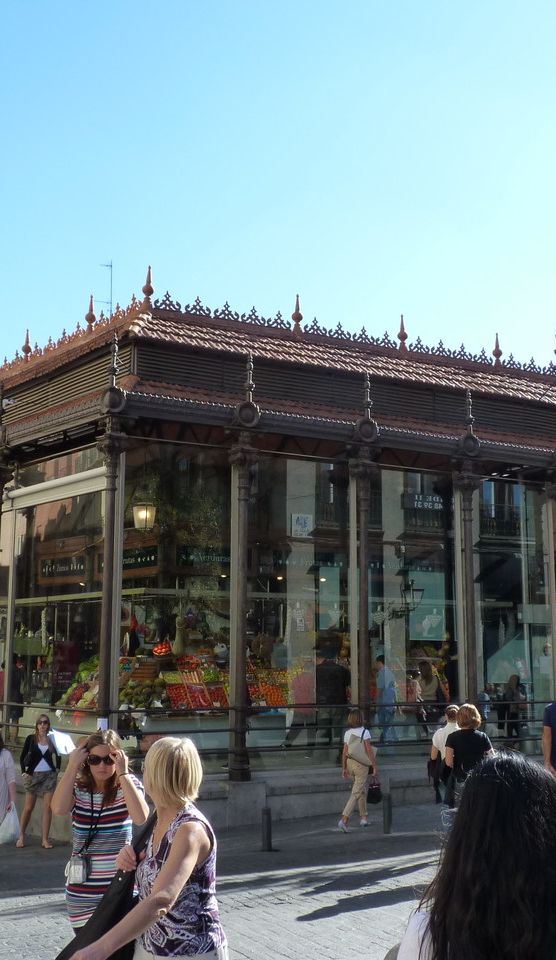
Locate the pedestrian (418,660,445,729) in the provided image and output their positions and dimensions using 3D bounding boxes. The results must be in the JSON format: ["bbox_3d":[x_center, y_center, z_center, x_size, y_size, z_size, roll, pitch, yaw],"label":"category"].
[{"bbox_3d":[2.881,4.226,18.851,0.470,1.591,0.340,2,-10,-11],"label":"pedestrian"}]

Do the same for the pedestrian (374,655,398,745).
[{"bbox_3d":[2.077,4.249,19.292,0.400,1.710,0.480,-5,-11,30],"label":"pedestrian"}]

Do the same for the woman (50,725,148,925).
[{"bbox_3d":[-0.879,2.086,4.914,0.500,1.660,0.380,-1,-9,6],"label":"woman"}]

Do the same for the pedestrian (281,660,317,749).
[{"bbox_3d":[0.413,4.275,19.166,0.520,1.670,0.480,-4,-11,26],"label":"pedestrian"}]

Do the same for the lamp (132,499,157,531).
[{"bbox_3d":[-1.984,0.513,14.840,0.350,0.480,0.350,-5,-12,29],"label":"lamp"}]

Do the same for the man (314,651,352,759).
[{"bbox_3d":[0.869,3.584,15.918,0.550,1.833,0.360,3,-11,-17],"label":"man"}]

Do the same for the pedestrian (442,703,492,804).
[{"bbox_3d":[1.843,2.941,9.481,0.500,1.600,0.320,-1,-10,7],"label":"pedestrian"}]

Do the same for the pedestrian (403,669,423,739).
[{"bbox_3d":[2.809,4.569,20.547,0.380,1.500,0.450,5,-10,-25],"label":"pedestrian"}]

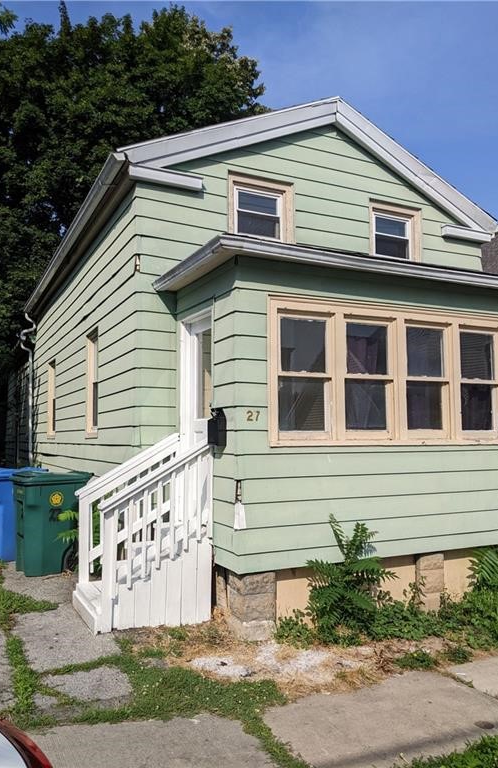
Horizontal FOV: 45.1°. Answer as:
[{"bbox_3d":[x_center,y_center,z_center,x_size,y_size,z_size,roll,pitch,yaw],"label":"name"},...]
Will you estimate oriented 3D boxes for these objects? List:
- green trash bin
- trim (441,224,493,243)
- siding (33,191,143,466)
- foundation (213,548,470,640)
[{"bbox_3d":[-2.401,1.650,7.249,0.810,1.090,0.640,3,-5,-36],"label":"green trash bin"},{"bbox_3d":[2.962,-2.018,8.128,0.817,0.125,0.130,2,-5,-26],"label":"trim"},{"bbox_3d":[-2.745,-0.016,9.492,0.160,3.545,7.600,2,-5,-26],"label":"siding"},{"bbox_3d":[0.986,1.841,5.561,2.564,0.536,0.450,2,-5,-26],"label":"foundation"}]

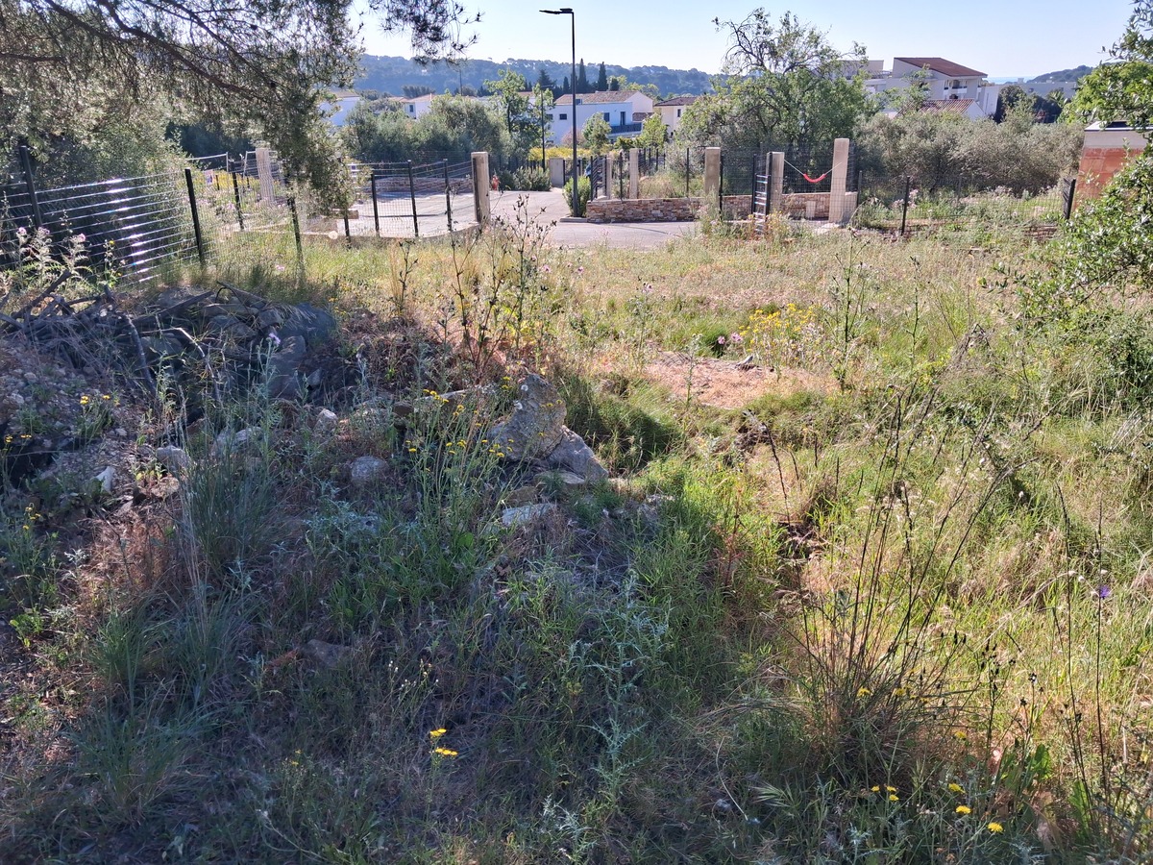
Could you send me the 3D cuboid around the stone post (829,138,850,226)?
[{"bbox_3d":[6.602,-6.386,22.765,0.370,2.032,0.370,-1,21,0],"label":"stone post"}]

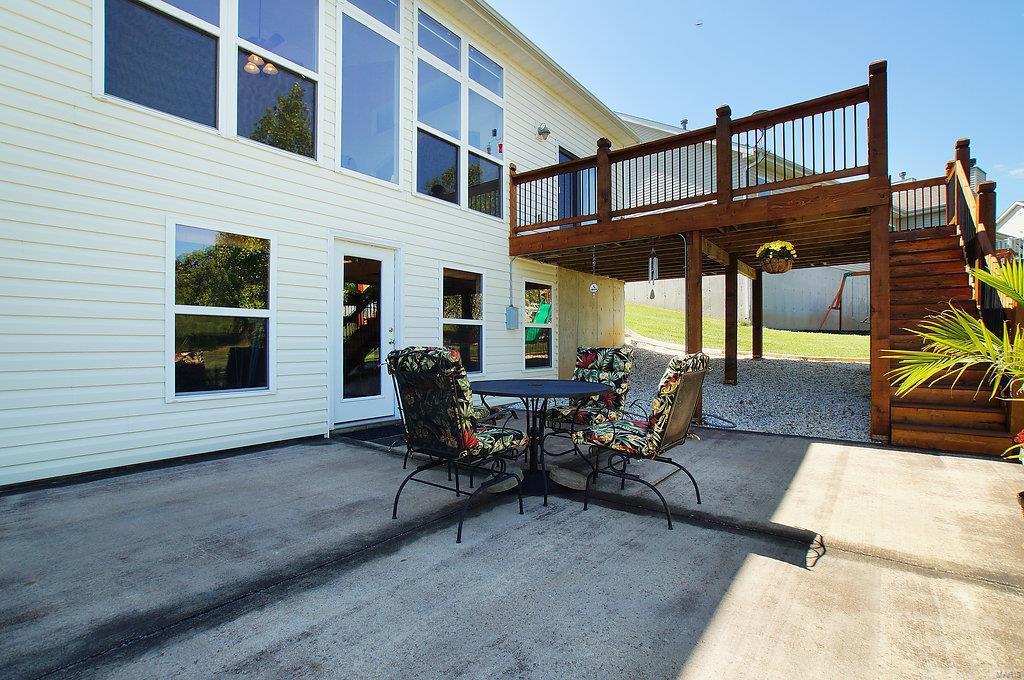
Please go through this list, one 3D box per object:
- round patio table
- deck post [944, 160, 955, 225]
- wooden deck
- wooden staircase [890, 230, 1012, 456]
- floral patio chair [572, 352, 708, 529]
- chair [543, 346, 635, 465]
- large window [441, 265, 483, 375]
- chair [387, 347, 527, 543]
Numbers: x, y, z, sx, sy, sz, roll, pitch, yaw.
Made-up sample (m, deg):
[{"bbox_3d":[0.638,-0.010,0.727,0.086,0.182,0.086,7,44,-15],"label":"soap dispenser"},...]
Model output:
[{"bbox_3d":[0.171,0.690,3.300,1.070,0.725,1.070,0,0,0],"label":"round patio table"},{"bbox_3d":[6.970,-2.280,7.230,0.130,1.160,0.130,0,0,37],"label":"deck post"},{"bbox_3d":[3.210,-0.900,7.680,4.750,3.920,4.300,0,0,37],"label":"wooden deck"},{"bbox_3d":[5.130,-0.310,5.550,0.930,2.740,3.200,0,0,37],"label":"wooden staircase"},{"bbox_3d":[0.810,0.555,2.885,0.660,1.000,0.590,0,0,36],"label":"floral patio chair"},{"bbox_3d":[0.620,0.550,3.810,0.590,1.000,0.660,0,0,38],"label":"chair"},{"bbox_3d":[-0.670,-0.250,6.330,0.090,1.500,0.830,0,0,39],"label":"large window"},{"bbox_3d":[-0.300,0.540,2.745,0.590,1.020,0.660,0,0,39],"label":"chair"}]

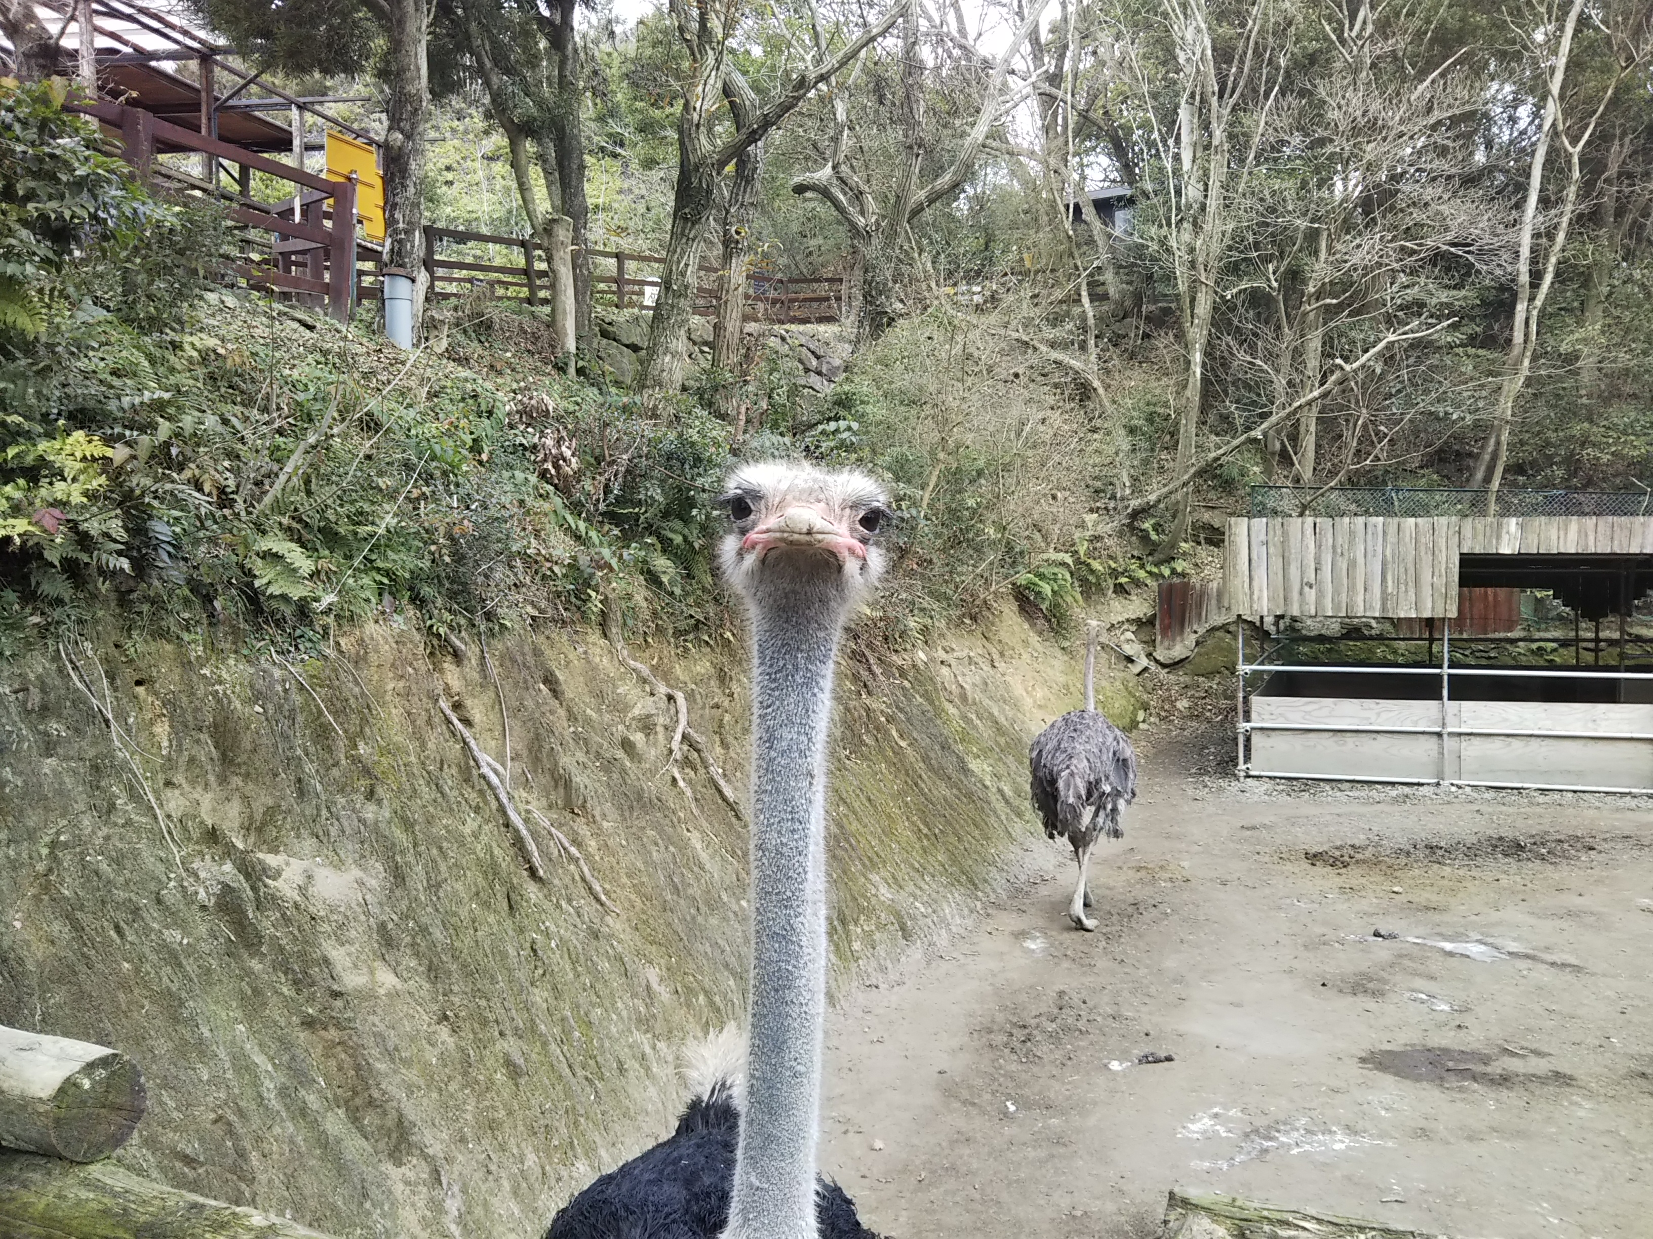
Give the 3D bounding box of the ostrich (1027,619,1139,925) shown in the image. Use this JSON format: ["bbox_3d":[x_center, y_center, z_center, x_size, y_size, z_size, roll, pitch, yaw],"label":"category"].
[{"bbox_3d":[1.500,0.880,8.350,0.600,1.760,1.120,0,1,14],"label":"ostrich"}]

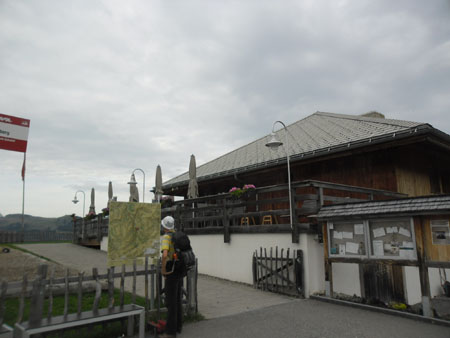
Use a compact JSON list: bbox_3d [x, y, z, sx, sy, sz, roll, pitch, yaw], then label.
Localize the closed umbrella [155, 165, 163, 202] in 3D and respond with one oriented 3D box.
[{"bbox_3d":[-2.773,1.283,14.755,0.400,2.860,0.400,-1,-11,0],"label":"closed umbrella"}]

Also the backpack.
[{"bbox_3d":[-0.623,1.268,5.270,0.300,0.630,0.330,-9,-14,35],"label":"backpack"}]

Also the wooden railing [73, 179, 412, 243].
[{"bbox_3d":[-1.623,2.522,15.491,4.774,1.394,16.940,8,-14,-38],"label":"wooden railing"}]

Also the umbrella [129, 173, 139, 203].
[{"bbox_3d":[-4.315,1.665,16.617,0.400,2.860,0.400,-1,-11,0],"label":"umbrella"}]

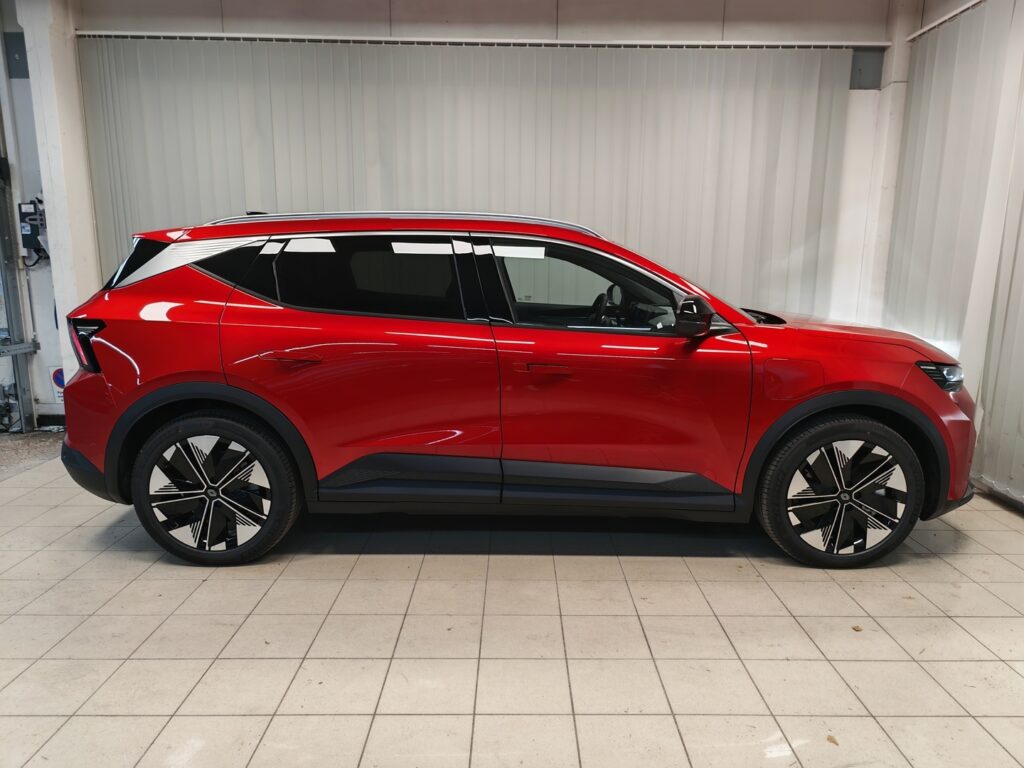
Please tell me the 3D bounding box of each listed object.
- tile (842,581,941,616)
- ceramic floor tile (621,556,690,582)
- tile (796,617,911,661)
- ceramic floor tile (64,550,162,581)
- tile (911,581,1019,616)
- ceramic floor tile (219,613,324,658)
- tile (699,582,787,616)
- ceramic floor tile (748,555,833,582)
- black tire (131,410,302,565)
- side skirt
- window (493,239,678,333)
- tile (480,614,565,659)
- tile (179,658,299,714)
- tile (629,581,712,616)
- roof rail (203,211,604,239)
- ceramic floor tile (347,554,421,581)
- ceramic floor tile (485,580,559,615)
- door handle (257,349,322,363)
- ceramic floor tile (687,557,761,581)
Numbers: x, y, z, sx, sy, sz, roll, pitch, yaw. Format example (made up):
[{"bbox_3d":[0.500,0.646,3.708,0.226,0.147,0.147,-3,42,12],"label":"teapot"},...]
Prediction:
[{"bbox_3d":[1.538,0.878,2.771,0.297,0.010,0.297,0,10,0],"label":"tile"},{"bbox_3d":[0.633,0.823,3.045,0.296,0.012,0.296,0,10,0],"label":"ceramic floor tile"},{"bbox_3d":[1.242,0.931,2.486,0.298,0.010,0.294,0,10,0],"label":"tile"},{"bbox_3d":[-1.762,0.819,3.062,0.297,0.010,0.297,0,10,0],"label":"ceramic floor tile"},{"bbox_3d":[1.838,0.879,2.771,0.297,0.010,0.297,0,10,0],"label":"tile"},{"bbox_3d":[-0.862,0.921,2.477,0.297,0.010,0.297,0,10,0],"label":"ceramic floor tile"},{"bbox_3d":[0.930,0.870,2.752,0.295,0.010,0.294,0,10,0],"label":"tile"},{"bbox_3d":[1.242,0.829,3.066,0.298,0.010,0.294,0,10,0],"label":"ceramic floor tile"},{"bbox_3d":[-1.313,0.450,3.073,0.708,0.706,0.240,0,10,0],"label":"black tire"},{"bbox_3d":[0.072,0.442,2.989,1.850,0.305,0.100,0,10,0],"label":"side skirt"},{"bbox_3d":[0.318,-0.438,2.997,0.810,0.440,0.040,0,-17,0],"label":"window"},{"bbox_3d":[0.037,0.922,2.480,0.298,0.010,0.298,0,9,0],"label":"tile"},{"bbox_3d":[-0.863,0.969,2.182,0.298,0.010,0.298,0,9,0],"label":"tile"},{"bbox_3d":[0.633,0.870,2.752,0.295,0.010,0.294,0,10,0],"label":"tile"},{"bbox_3d":[-0.490,-0.726,3.092,1.824,0.111,0.060,0,9,0],"label":"roof rail"},{"bbox_3d":[-0.564,0.822,3.071,0.298,0.010,0.298,0,9,0],"label":"ceramic floor tile"},{"bbox_3d":[0.038,0.874,2.770,0.297,0.010,0.297,0,10,0],"label":"ceramic floor tile"},{"bbox_3d":[-0.942,-0.121,2.893,0.260,0.055,0.035,0,10,0],"label":"door handle"},{"bbox_3d":[0.938,0.827,3.063,0.297,0.010,0.297,0,10,0],"label":"ceramic floor tile"}]

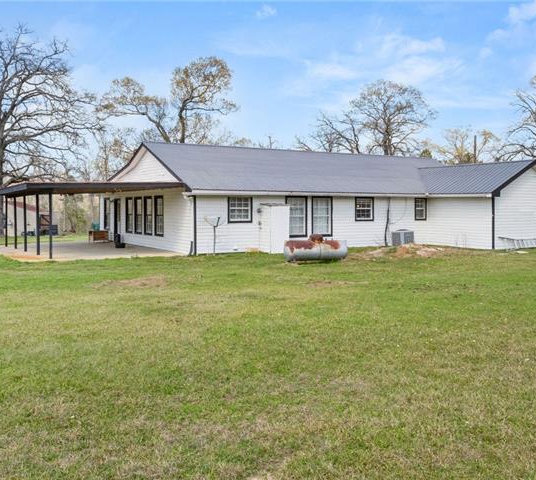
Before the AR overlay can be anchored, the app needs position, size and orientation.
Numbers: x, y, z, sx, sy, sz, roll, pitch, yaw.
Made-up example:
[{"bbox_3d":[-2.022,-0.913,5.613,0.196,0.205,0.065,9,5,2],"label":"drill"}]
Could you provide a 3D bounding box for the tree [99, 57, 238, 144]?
[{"bbox_3d":[-8.811,-8.591,49.575,12.521,15.343,11.000,0,3,0],"label":"tree"}]

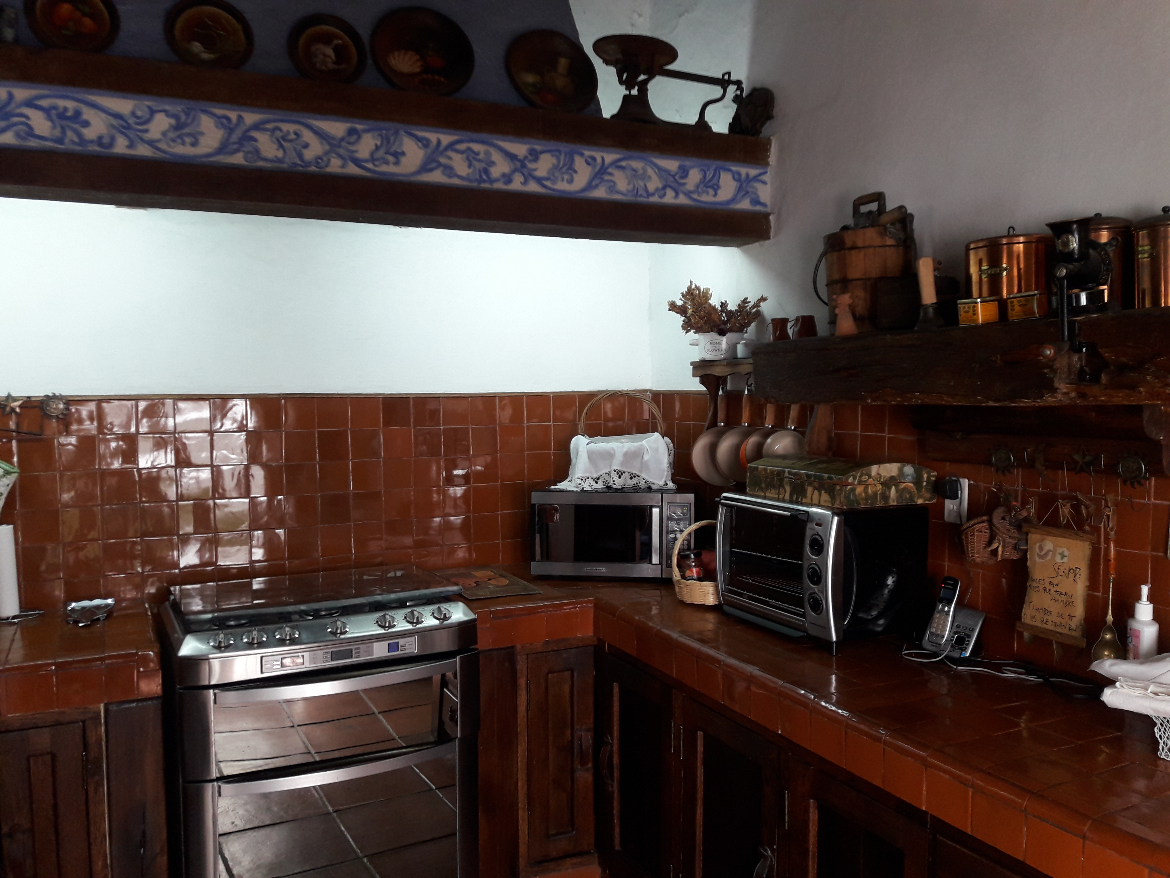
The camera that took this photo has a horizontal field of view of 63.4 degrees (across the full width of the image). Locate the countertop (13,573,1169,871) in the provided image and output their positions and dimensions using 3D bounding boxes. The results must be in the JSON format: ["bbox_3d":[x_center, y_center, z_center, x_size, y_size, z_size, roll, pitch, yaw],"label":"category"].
[{"bbox_3d":[-0.141,0.586,2.070,2.236,0.105,2.478,-2,4,-27],"label":"countertop"}]

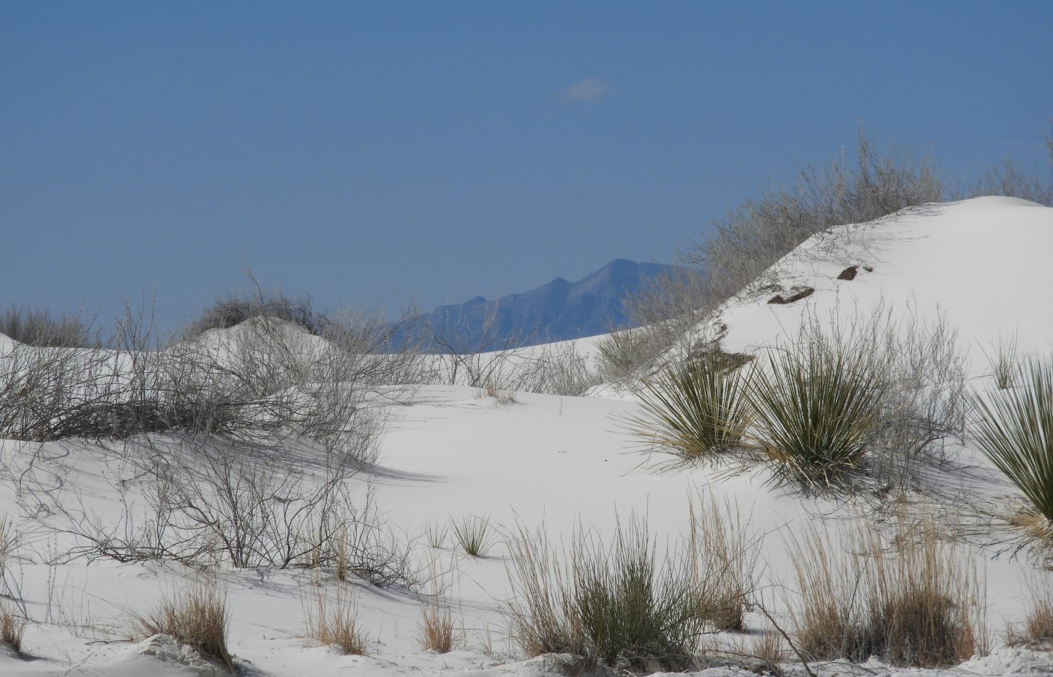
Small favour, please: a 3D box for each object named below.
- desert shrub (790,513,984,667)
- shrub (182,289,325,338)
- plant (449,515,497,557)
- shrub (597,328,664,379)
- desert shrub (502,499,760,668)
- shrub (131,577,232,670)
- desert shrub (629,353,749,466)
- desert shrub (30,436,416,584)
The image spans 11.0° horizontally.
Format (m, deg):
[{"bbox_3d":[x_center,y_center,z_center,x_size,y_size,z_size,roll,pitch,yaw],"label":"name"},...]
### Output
[{"bbox_3d":[1.847,1.285,28.000,0.977,0.775,0.650,0,0,0],"label":"desert shrub"},{"bbox_3d":[-4.233,-0.383,85.000,2.178,0.756,1.600,0,0,0],"label":"shrub"},{"bbox_3d":[-0.342,1.262,35.000,0.273,0.270,0.279,0,0,0],"label":"plant"},{"bbox_3d":[1.178,0.172,62.000,0.749,0.578,0.750,0,0,0],"label":"shrub"},{"bbox_3d":[0.532,1.275,28.000,1.253,0.845,0.900,0,0,0],"label":"desert shrub"},{"bbox_3d":[-1.721,1.434,27.500,0.502,0.469,0.450,0,0,0],"label":"shrub"},{"bbox_3d":[1.286,0.552,43.000,0.969,0.865,0.950,0,0,0],"label":"desert shrub"},{"bbox_3d":[-1.885,1.065,34.000,2.348,0.892,1.500,0,0,0],"label":"desert shrub"}]

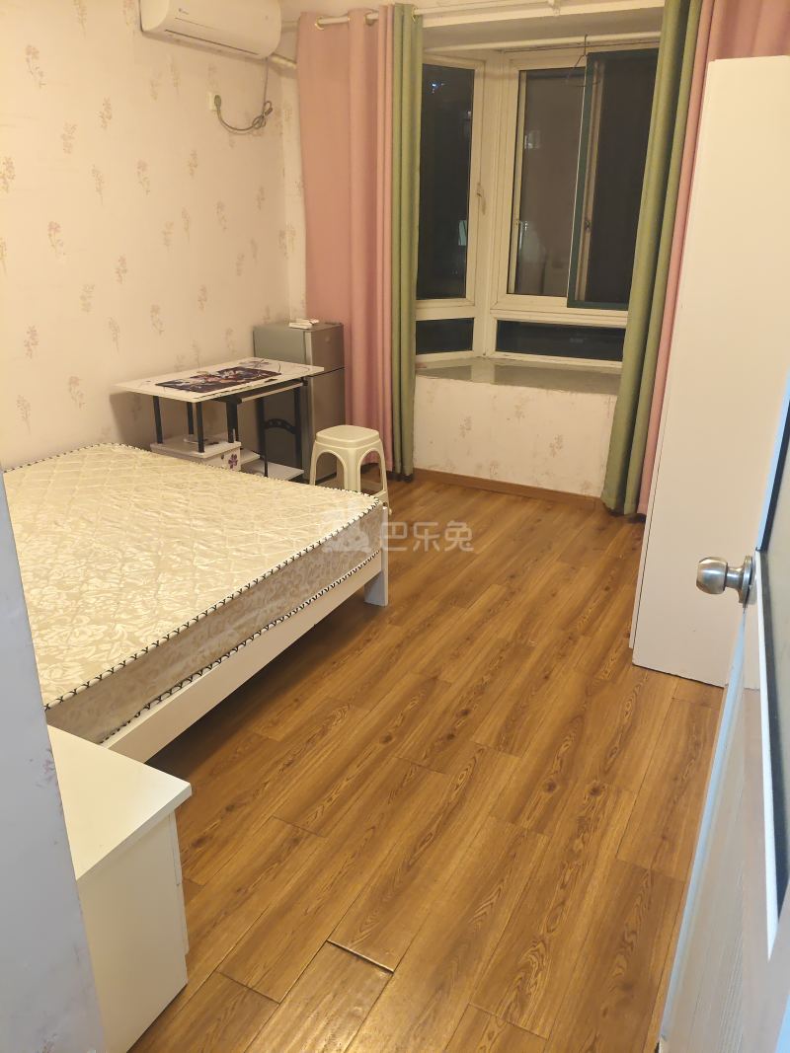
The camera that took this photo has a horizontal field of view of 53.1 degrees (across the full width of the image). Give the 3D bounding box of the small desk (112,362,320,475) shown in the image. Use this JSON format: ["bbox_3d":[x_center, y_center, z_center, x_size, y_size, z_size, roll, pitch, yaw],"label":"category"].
[{"bbox_3d":[-0.831,-0.395,4.006,0.520,0.730,0.908,14,26,30],"label":"small desk"}]

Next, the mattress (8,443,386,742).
[{"bbox_3d":[-1.161,0.167,2.596,1.520,0.205,2.000,11,24,25],"label":"mattress"}]

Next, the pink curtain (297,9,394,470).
[{"bbox_3d":[-0.254,-1.459,4.342,0.565,2.350,0.150,12,25,26],"label":"pink curtain"}]

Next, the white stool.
[{"bbox_3d":[-0.238,-0.259,4.048,0.320,0.455,0.320,15,26,32],"label":"white stool"}]

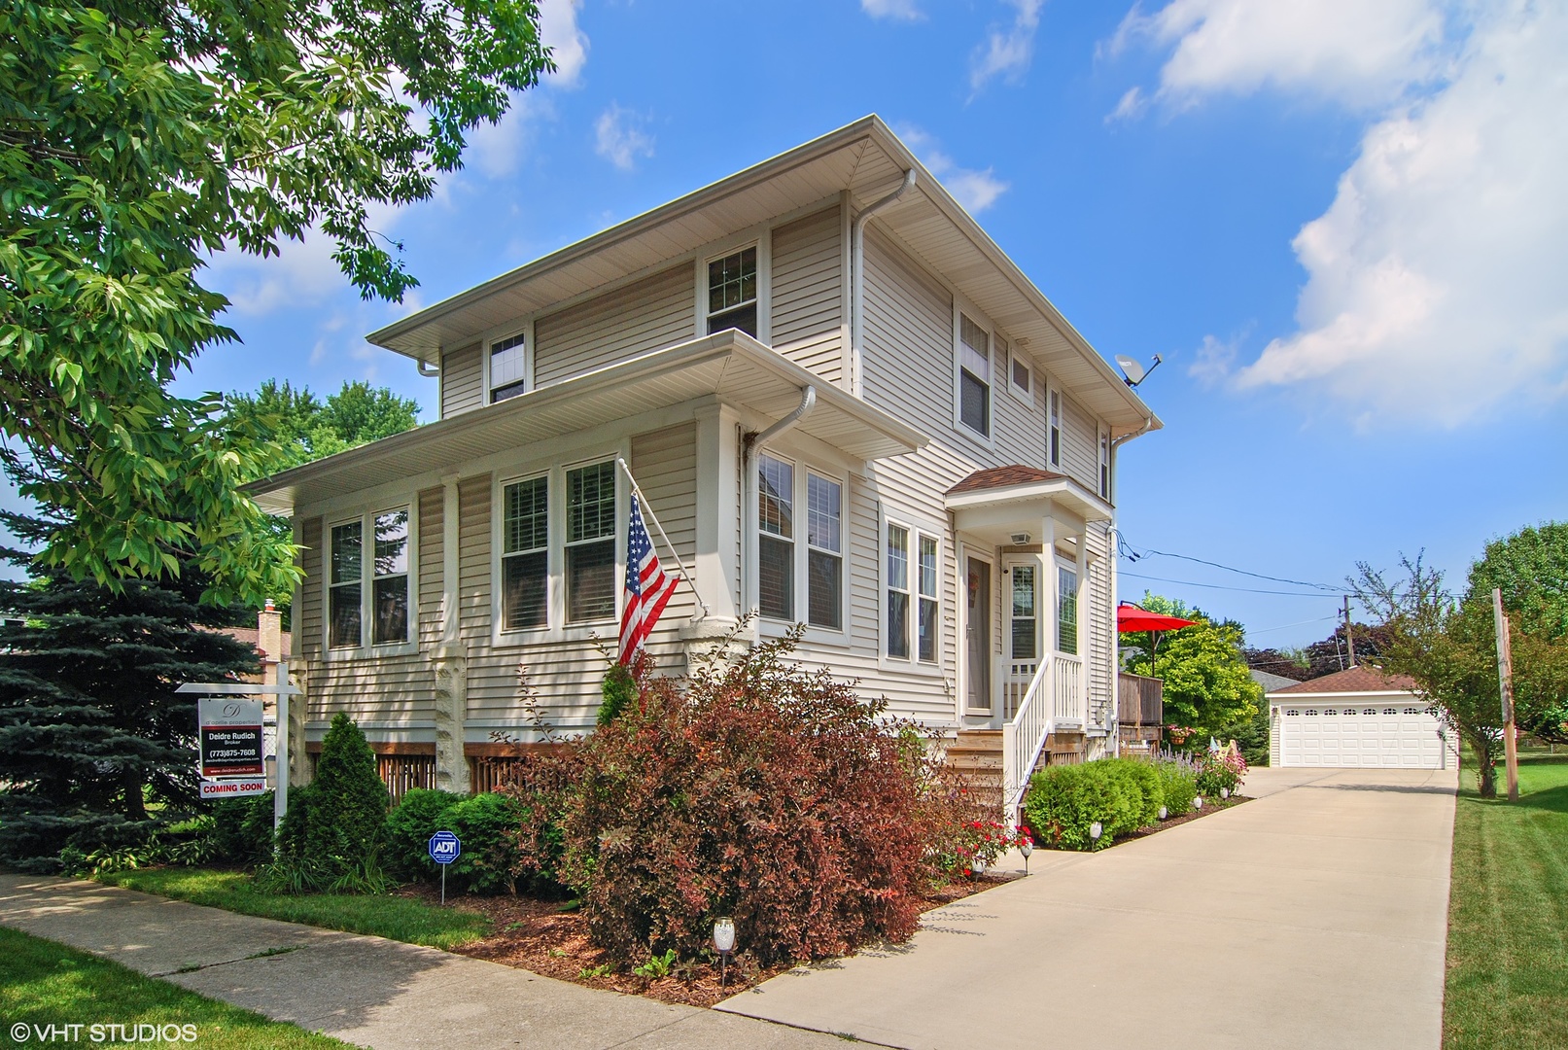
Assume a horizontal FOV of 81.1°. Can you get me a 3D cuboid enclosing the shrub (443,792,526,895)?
[{"bbox_3d":[-2.417,2.570,7.450,0.850,0.820,0.800,0,-11,0],"label":"shrub"}]

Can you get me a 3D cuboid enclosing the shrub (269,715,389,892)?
[{"bbox_3d":[-4.175,2.505,8.400,1.050,1.500,1.000,0,-11,0],"label":"shrub"}]

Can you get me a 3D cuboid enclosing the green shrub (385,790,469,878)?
[{"bbox_3d":[-3.178,2.736,8.150,0.850,0.780,0.800,0,-11,0],"label":"green shrub"}]

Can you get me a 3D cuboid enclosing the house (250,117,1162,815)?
[{"bbox_3d":[0.154,0.686,13.500,7.800,6.900,11.000,-8,-13,35],"label":"house"}]

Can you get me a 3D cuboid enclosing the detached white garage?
[{"bbox_3d":[22.067,7.260,34.800,5.900,3.800,6.300,-8,-13,35],"label":"detached white garage"}]

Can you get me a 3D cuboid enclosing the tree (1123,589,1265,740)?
[{"bbox_3d":[9.639,3.795,22.000,3.900,4.300,3.700,0,-11,0],"label":"tree"}]

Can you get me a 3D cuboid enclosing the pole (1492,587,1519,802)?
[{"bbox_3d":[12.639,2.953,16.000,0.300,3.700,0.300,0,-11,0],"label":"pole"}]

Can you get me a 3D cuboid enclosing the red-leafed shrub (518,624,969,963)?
[{"bbox_3d":[-0.281,1.638,5.750,2.400,1.850,2.100,0,-11,0],"label":"red-leafed shrub"}]

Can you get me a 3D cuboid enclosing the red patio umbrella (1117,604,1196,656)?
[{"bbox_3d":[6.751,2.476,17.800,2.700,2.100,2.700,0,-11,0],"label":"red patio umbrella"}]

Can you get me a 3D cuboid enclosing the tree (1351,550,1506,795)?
[{"bbox_3d":[12.253,2.875,17.200,3.100,4.400,3.100,0,-11,0],"label":"tree"}]

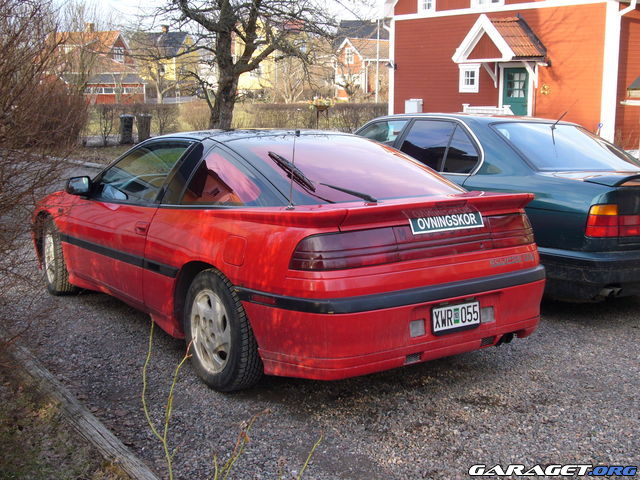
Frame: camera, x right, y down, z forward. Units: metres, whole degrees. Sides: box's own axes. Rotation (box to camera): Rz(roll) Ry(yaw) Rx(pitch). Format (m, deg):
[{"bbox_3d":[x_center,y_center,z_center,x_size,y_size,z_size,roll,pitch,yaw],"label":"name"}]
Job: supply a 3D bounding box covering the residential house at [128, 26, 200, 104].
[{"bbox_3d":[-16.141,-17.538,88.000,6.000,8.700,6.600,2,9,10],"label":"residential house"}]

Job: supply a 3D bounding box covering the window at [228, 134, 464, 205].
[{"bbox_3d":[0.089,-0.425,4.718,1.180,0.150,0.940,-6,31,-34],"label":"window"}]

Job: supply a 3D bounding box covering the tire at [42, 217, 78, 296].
[{"bbox_3d":[-1.961,0.122,6.515,0.210,0.630,0.630,-5,10,-27],"label":"tire"}]

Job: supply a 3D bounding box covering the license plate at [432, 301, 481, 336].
[{"bbox_3d":[0.654,0.372,4.070,0.305,0.118,0.020,-6,5,-34],"label":"license plate"}]

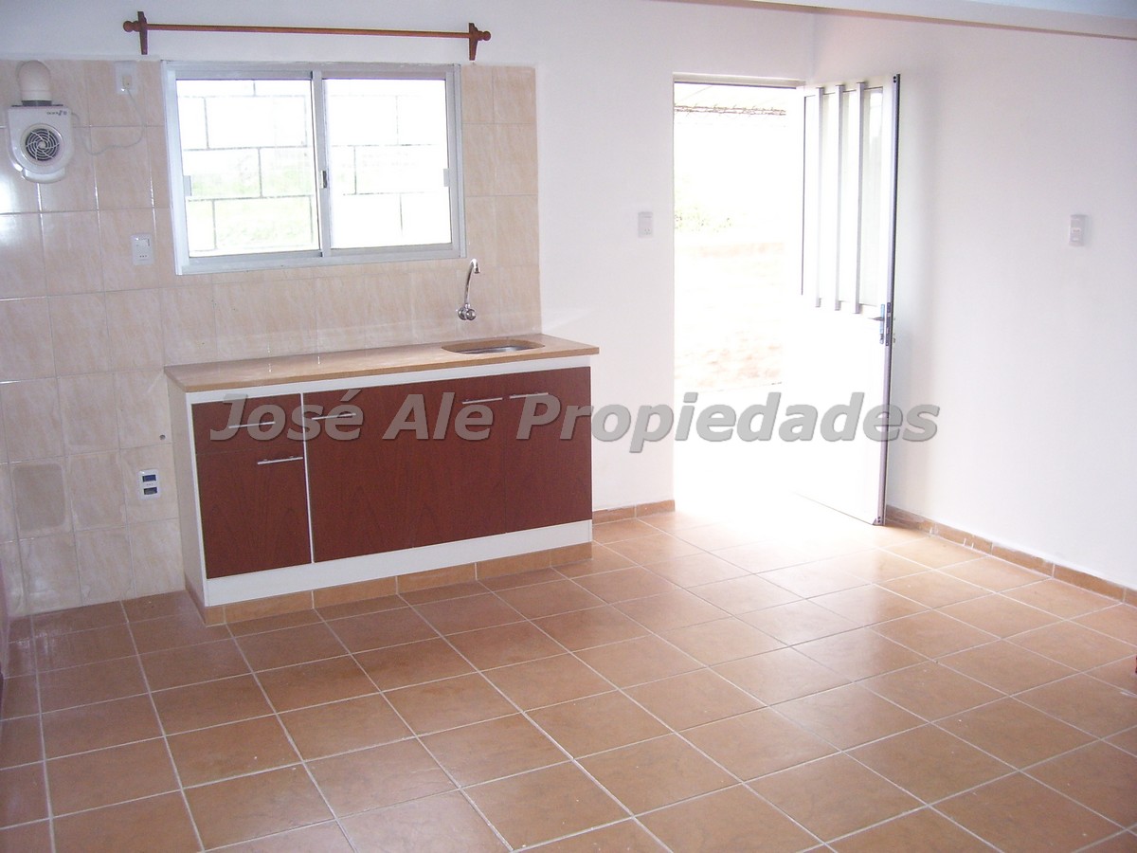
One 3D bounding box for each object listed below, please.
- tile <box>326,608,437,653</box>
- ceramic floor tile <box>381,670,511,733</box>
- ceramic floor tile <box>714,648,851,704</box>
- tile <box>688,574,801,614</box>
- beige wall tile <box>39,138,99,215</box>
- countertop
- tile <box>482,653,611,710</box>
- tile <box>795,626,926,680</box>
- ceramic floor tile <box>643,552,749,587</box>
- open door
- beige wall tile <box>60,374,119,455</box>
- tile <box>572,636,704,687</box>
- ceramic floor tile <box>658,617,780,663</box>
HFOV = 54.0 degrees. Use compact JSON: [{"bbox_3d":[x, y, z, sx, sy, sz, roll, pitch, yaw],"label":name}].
[{"bbox_3d":[-0.667,0.737,4.025,0.330,0.009,0.330,-7,13,-26],"label":"tile"},{"bbox_3d":[-0.363,0.852,3.438,0.330,0.009,0.330,-7,13,-26],"label":"ceramic floor tile"},{"bbox_3d":[0.683,0.803,3.598,0.330,0.010,0.330,-7,13,-26],"label":"ceramic floor tile"},{"bbox_3d":[0.672,0.647,4.278,0.328,0.010,0.328,-7,13,-26],"label":"tile"},{"bbox_3d":[-1.800,-0.924,4.002,0.200,0.300,0.010,-7,13,-26],"label":"beige wall tile"},{"bbox_3d":[-0.724,-0.264,4.433,1.629,0.030,0.517,-7,13,-27],"label":"countertop"},{"bbox_3d":[-0.064,0.812,3.554,0.328,0.010,0.328,-7,13,-26],"label":"tile"},{"bbox_3d":[0.985,0.770,3.746,0.329,0.010,0.329,-7,13,-26],"label":"tile"},{"bbox_3d":[0.522,0.590,4.567,0.328,0.010,0.328,-7,13,-26],"label":"ceramic floor tile"},{"bbox_3d":[1.258,-0.591,5.255,0.070,2.000,0.750,-6,13,-23],"label":"open door"},{"bbox_3d":[-1.796,-0.047,4.178,0.200,0.300,0.010,-7,13,-26],"label":"beige wall tile"},{"bbox_3d":[0.235,0.785,3.735,0.329,0.010,0.329,-7,13,-26],"label":"tile"},{"bbox_3d":[0.533,0.747,3.890,0.330,0.010,0.330,-7,13,-26],"label":"ceramic floor tile"}]

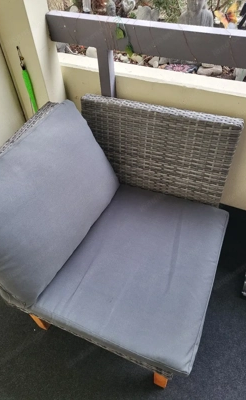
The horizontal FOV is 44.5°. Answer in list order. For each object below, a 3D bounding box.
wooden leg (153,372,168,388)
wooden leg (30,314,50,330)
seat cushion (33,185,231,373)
[{"bbox_3d":[0.148,0.654,1.127,0.050,0.155,0.049,16,51,17],"label":"wooden leg"},{"bbox_3d":[-0.348,0.501,1.282,0.049,0.167,0.049,16,51,17],"label":"wooden leg"},{"bbox_3d":[0.033,0.223,1.207,0.647,0.086,0.672,16,51,17],"label":"seat cushion"}]

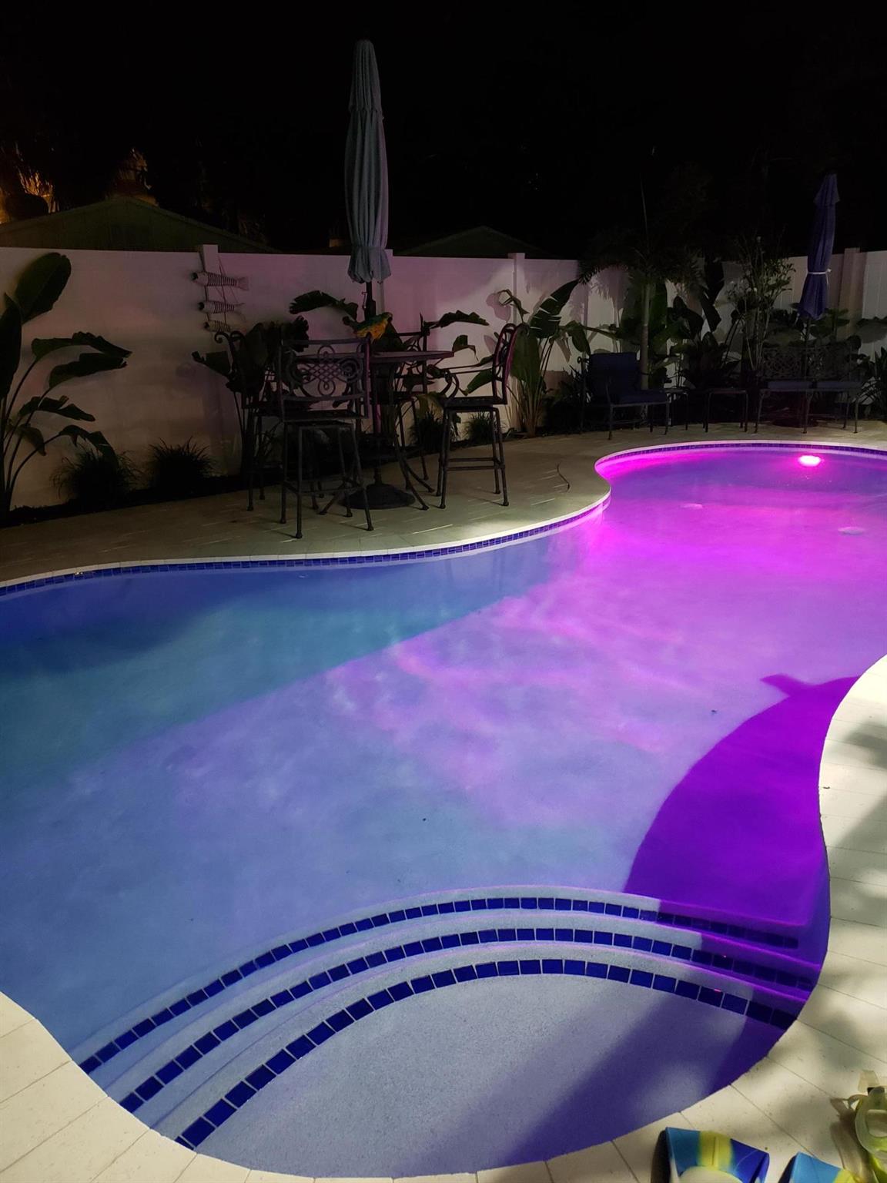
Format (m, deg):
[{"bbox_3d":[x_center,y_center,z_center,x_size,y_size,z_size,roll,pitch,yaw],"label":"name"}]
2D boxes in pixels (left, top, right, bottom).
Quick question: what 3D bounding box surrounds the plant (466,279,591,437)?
[{"bbox_3d":[0.941,-2.451,9.441,1.120,1.620,0.800,-17,25,-40],"label":"plant"}]

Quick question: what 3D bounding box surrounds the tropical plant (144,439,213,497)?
[{"bbox_3d":[-2.140,-1.029,7.227,0.480,0.400,0.420,-17,25,-40],"label":"tropical plant"}]

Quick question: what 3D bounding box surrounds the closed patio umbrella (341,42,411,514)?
[{"bbox_3d":[-0.499,-2.186,6.418,0.530,3.120,0.530,0,19,0],"label":"closed patio umbrella"}]

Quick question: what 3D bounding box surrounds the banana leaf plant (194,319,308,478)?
[{"bbox_3d":[-1.599,-1.569,7.377,0.820,1.320,0.550,-17,25,-40],"label":"banana leaf plant"}]

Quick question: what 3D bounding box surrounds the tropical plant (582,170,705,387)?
[{"bbox_3d":[2.471,-3.492,10.432,1.400,2.930,1.350,0,19,0],"label":"tropical plant"}]

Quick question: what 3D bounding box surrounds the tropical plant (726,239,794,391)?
[{"bbox_3d":[3.751,-3.117,10.616,0.800,2.100,0.750,0,19,0],"label":"tropical plant"}]

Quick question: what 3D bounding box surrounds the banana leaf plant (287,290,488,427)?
[{"bbox_3d":[-0.489,-1.958,8.215,1.700,1.500,0.750,-17,25,-40],"label":"banana leaf plant"}]

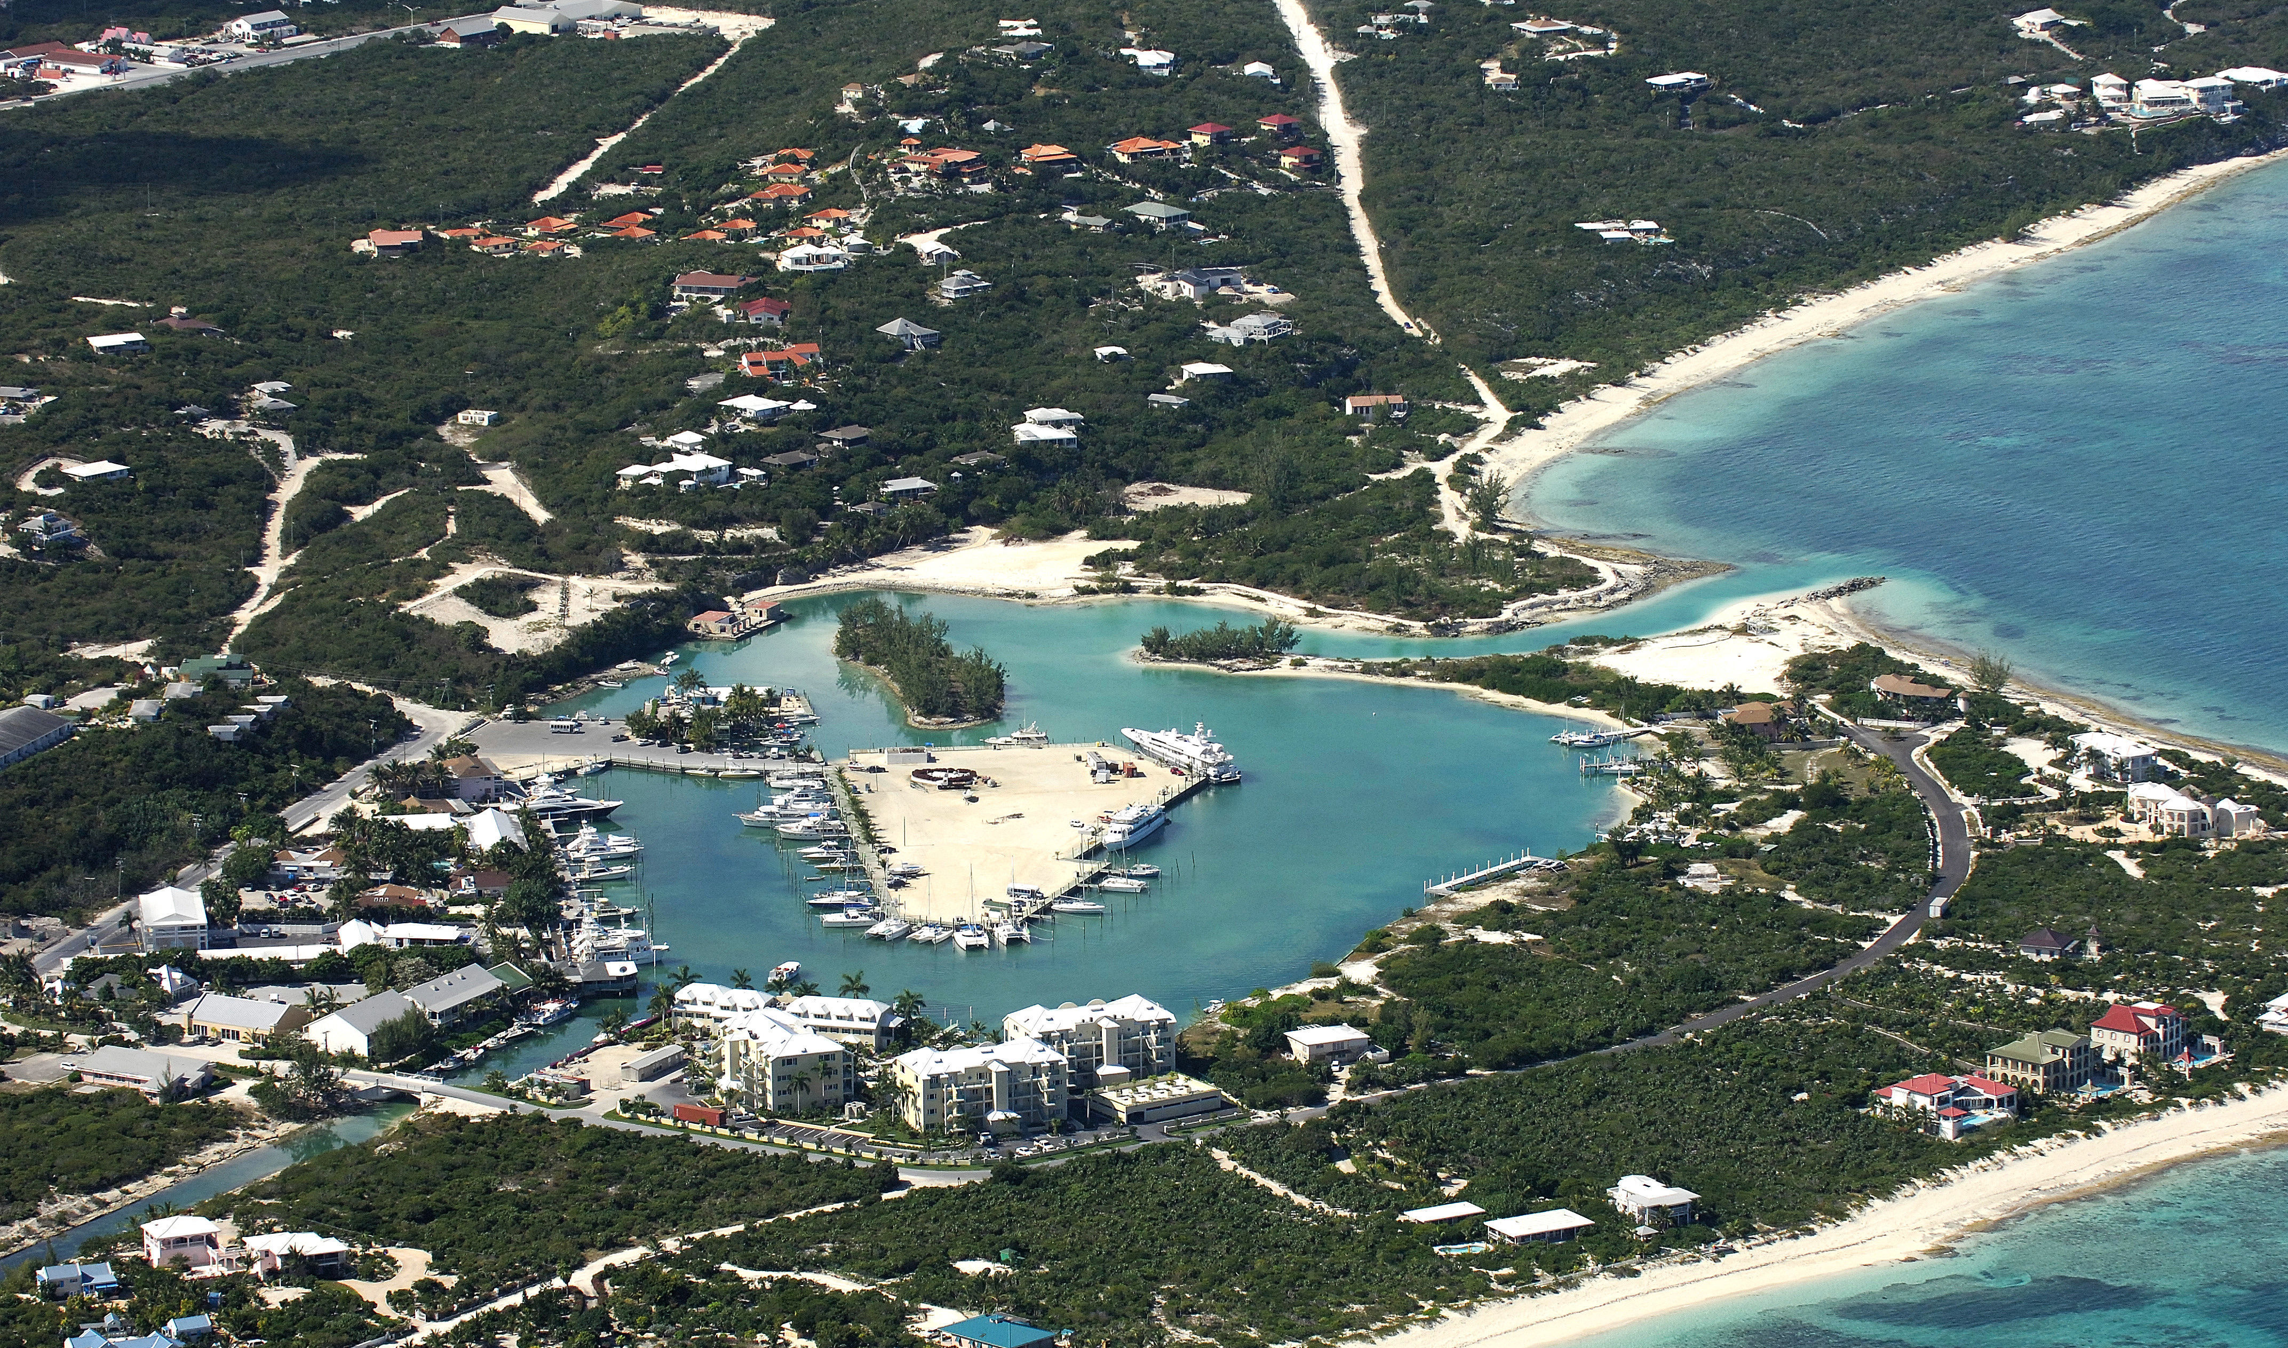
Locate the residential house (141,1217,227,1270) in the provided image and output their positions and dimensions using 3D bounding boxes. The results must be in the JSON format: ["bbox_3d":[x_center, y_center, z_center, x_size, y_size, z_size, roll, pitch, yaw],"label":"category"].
[{"bbox_3d":[-200.080,117.540,1942.850,14.500,9.000,11.000,-6,14,-22],"label":"residential house"}]

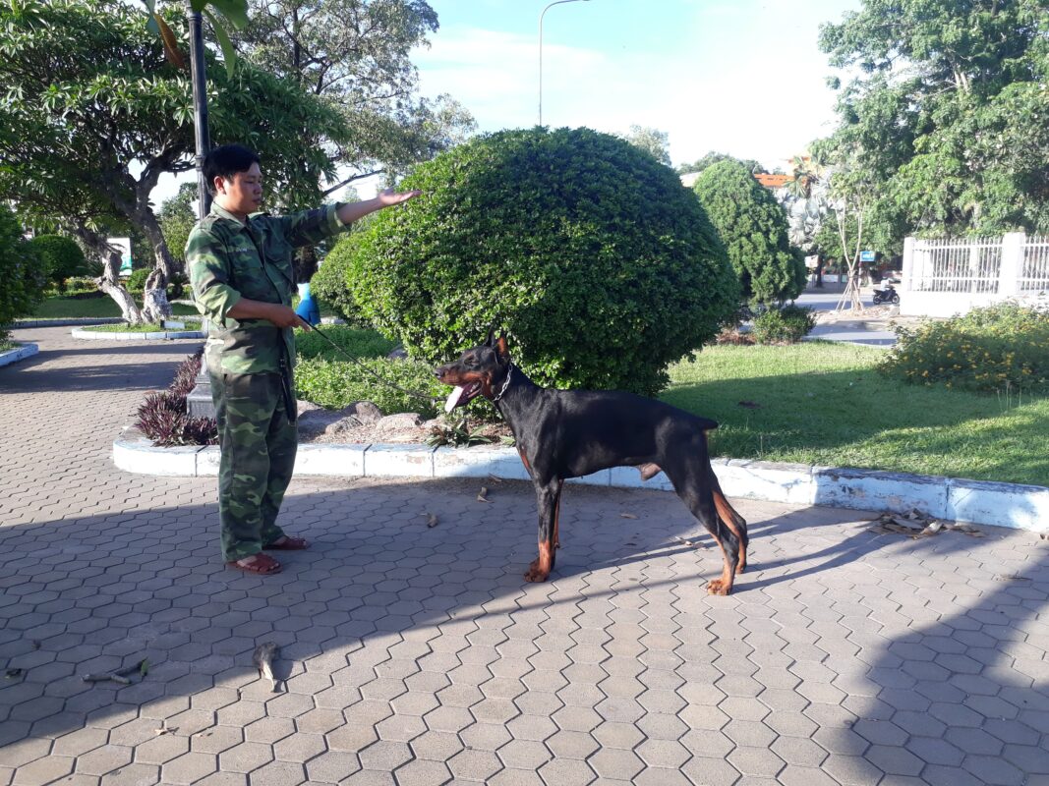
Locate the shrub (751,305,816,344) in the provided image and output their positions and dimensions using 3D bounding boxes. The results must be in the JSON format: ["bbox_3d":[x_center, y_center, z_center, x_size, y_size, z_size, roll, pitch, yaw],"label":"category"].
[{"bbox_3d":[4.244,-1.117,13.377,1.080,0.660,1.000,0,8,0],"label":"shrub"}]

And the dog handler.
[{"bbox_3d":[-0.887,-0.139,3.303,0.740,1.675,0.570,4,9,25],"label":"dog handler"}]

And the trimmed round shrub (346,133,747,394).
[{"bbox_3d":[0.155,-1.032,6.823,3.200,2.180,3.200,0,8,0],"label":"trimmed round shrub"}]

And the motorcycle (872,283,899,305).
[{"bbox_3d":[18.831,-5.157,42.701,1.880,1.100,0.700,-6,10,-34],"label":"motorcycle"}]

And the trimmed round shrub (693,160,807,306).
[{"bbox_3d":[3.569,-2.561,14.584,2.750,3.107,2.750,0,8,0],"label":"trimmed round shrub"}]

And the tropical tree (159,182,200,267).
[{"bbox_3d":[-14.306,-6.305,34.453,2.400,4.937,2.400,0,8,0],"label":"tropical tree"}]

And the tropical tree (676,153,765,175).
[{"bbox_3d":[14.358,-12.592,60.826,7.500,10.372,7.500,0,8,0],"label":"tropical tree"}]

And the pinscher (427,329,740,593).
[{"bbox_3d":[0.257,0.254,3.128,1.210,0.950,0.290,1,8,7],"label":"pinscher"}]

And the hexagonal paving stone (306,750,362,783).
[{"bbox_3d":[-0.461,0.921,1.973,0.146,0.050,0.124,1,8,9],"label":"hexagonal paving stone"}]

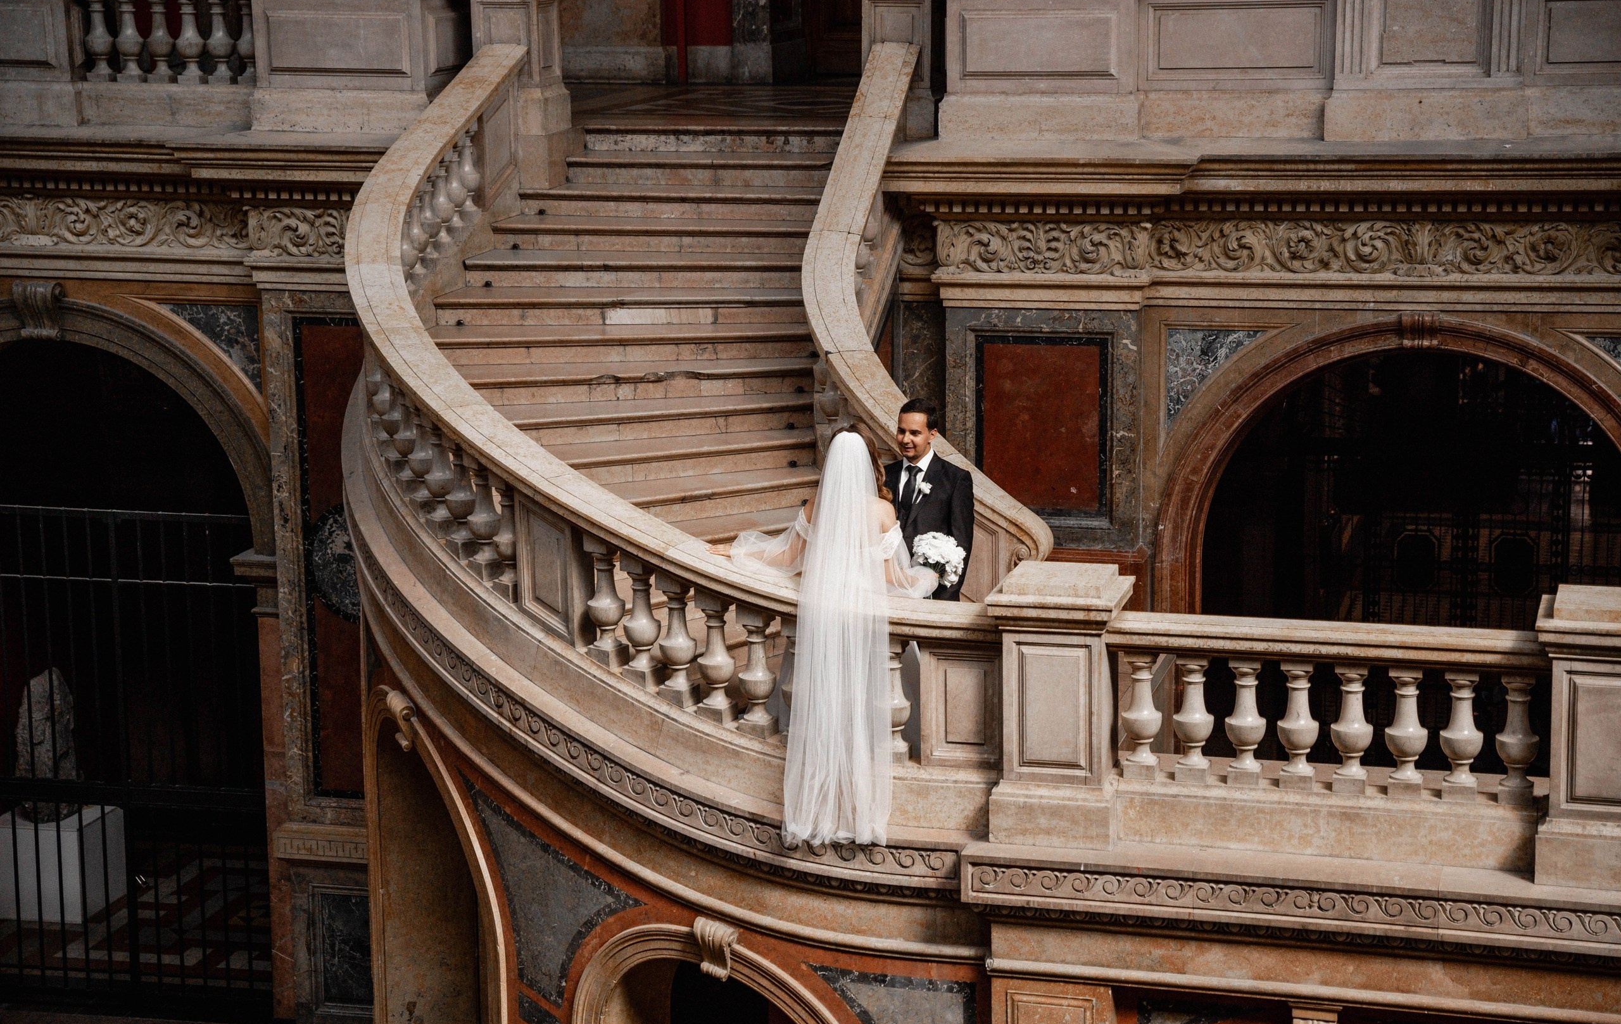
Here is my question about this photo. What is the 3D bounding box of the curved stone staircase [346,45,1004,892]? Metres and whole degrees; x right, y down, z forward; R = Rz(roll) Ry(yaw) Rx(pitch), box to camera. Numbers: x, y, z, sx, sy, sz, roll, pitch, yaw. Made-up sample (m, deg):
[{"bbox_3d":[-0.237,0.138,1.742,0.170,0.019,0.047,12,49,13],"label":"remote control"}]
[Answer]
[{"bbox_3d":[-0.700,-0.589,15.365,4.450,2.980,5.650,2,12,15],"label":"curved stone staircase"}]

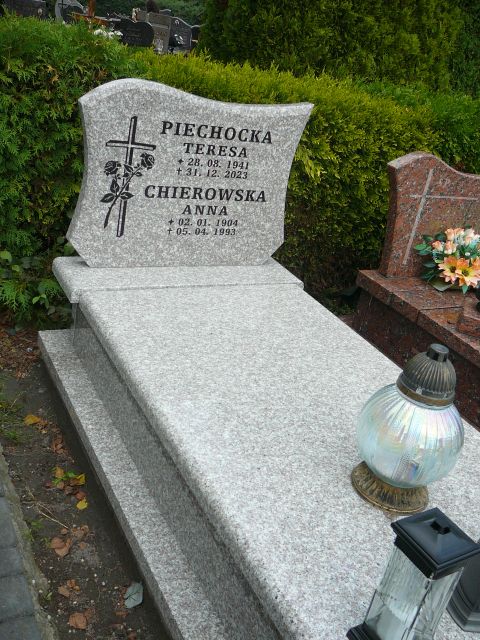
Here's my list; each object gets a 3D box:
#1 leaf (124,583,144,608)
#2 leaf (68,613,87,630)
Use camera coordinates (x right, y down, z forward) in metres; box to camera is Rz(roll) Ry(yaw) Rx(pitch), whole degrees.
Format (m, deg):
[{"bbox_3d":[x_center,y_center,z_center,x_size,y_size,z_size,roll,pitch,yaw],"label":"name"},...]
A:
[{"bbox_3d":[-0.224,0.578,1.367,0.039,0.014,0.063,6,26,-11],"label":"leaf"},{"bbox_3d":[-0.322,0.598,1.287,0.037,0.010,0.038,7,26,-11],"label":"leaf"}]

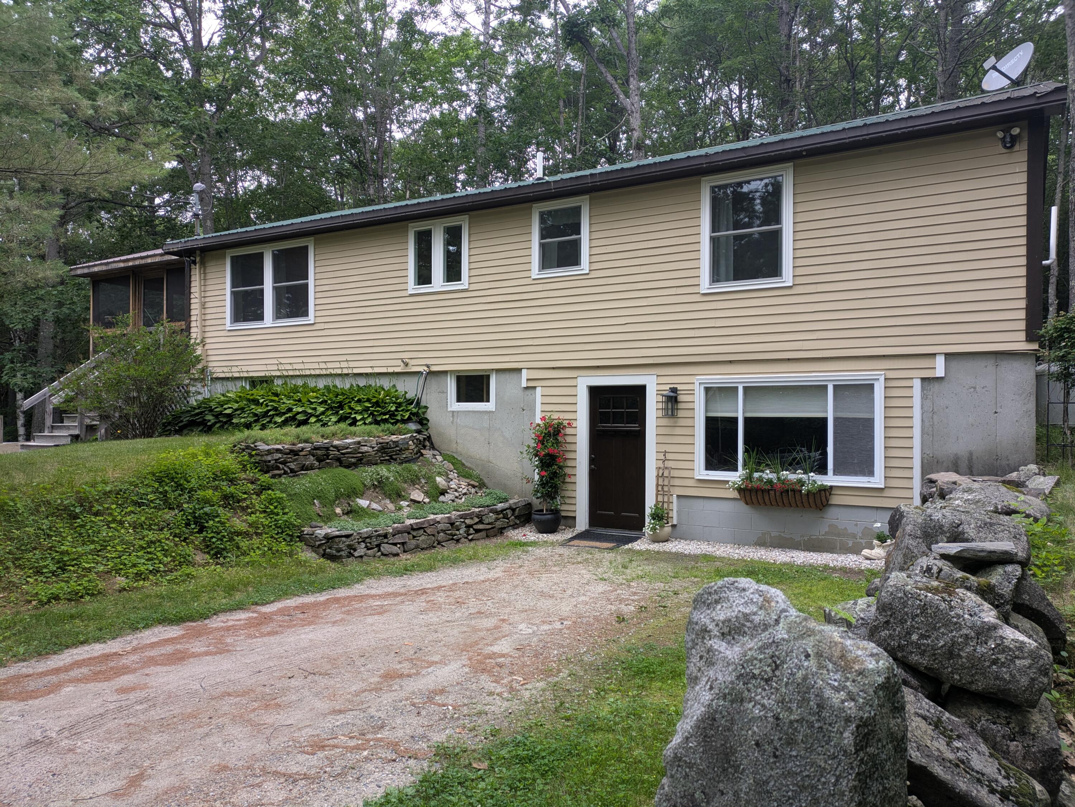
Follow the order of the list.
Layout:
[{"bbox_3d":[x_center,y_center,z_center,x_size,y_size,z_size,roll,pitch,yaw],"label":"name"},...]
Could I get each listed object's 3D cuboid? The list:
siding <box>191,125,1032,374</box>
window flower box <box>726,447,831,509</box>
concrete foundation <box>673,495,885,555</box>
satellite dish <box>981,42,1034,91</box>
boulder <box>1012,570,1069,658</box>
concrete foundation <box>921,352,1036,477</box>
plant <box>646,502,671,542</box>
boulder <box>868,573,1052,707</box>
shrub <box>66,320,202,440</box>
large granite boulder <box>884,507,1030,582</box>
[{"bbox_3d":[-0.795,-1.761,11.849,14.079,2.460,0.180,0,-1,31],"label":"siding"},{"bbox_3d":[2.902,0.890,9.347,1.220,0.740,0.380,0,-1,31],"label":"window flower box"},{"bbox_3d":[3.036,1.502,9.551,2.766,0.604,0.200,0,-1,31],"label":"concrete foundation"},{"bbox_3d":[7.149,-5.210,11.935,0.530,0.660,0.780,13,-6,-23],"label":"satellite dish"},{"bbox_3d":[2.709,1.140,4.200,0.350,0.450,0.420,0,-1,33],"label":"boulder"},{"bbox_3d":[4.822,0.197,8.523,1.071,1.477,0.220,0,-1,31],"label":"concrete foundation"},{"bbox_3d":[1.560,1.532,9.980,0.350,0.510,0.350,0,-1,0],"label":"plant"},{"bbox_3d":[1.902,1.052,3.500,0.800,0.550,0.600,0,-1,28],"label":"boulder"},{"bbox_3d":[-7.462,-0.464,14.300,2.300,2.200,2.200,1,-1,-28],"label":"shrub"},{"bbox_3d":[3.417,1.165,6.300,1.050,0.580,0.800,0,-1,31],"label":"large granite boulder"}]

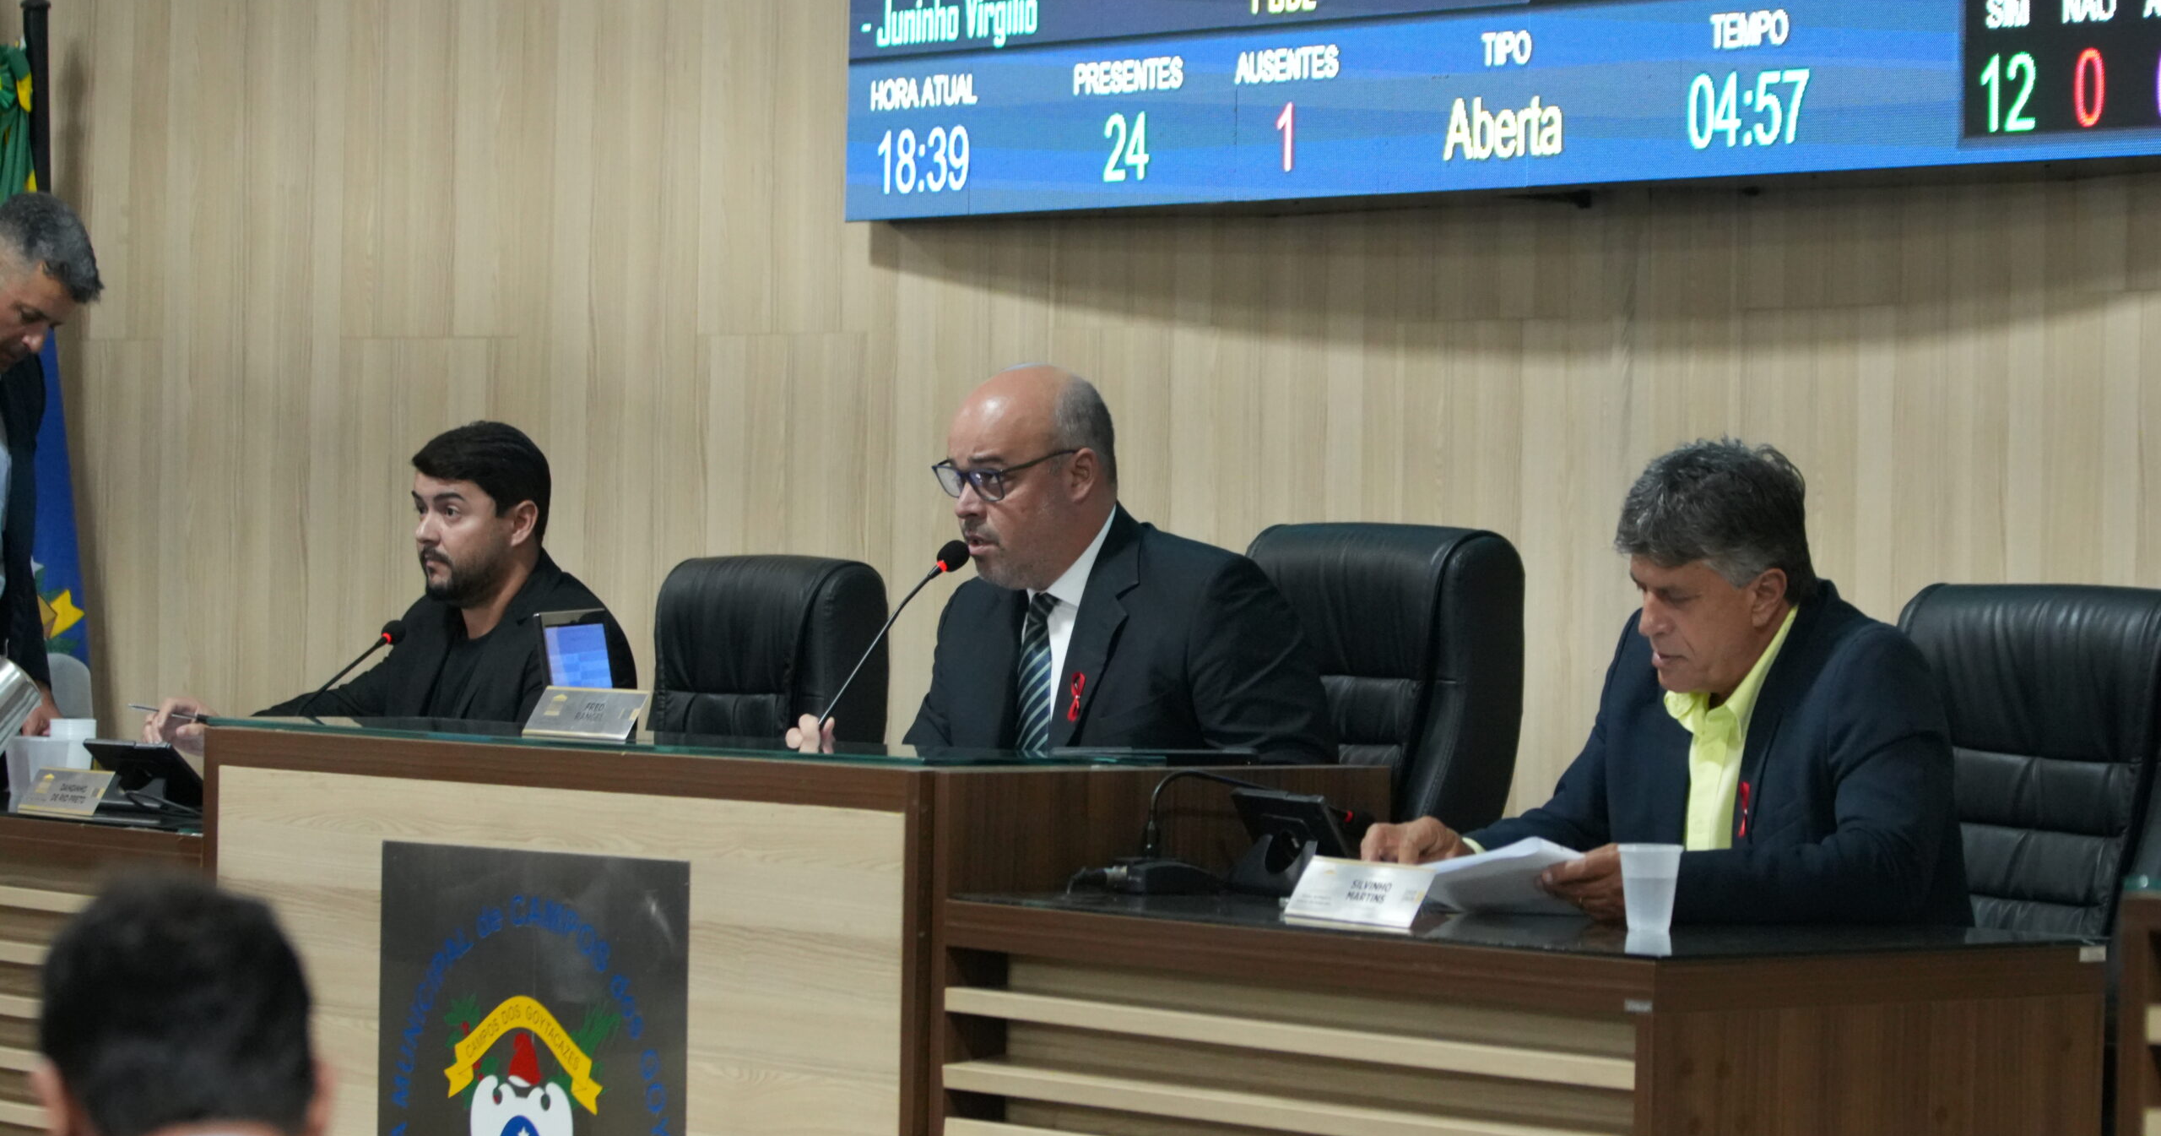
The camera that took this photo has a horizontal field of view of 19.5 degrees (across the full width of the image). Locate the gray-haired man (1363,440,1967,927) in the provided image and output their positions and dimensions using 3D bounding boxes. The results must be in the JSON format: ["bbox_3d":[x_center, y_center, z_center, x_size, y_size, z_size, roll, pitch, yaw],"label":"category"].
[{"bbox_3d":[0.633,0.488,7.084,0.800,1.270,0.640,1,1,-36],"label":"gray-haired man"}]

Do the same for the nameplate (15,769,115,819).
[{"bbox_3d":[-1.370,0.303,8.518,0.050,0.064,0.200,1,1,-40],"label":"nameplate"}]

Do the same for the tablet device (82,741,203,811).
[{"bbox_3d":[-1.283,0.286,8.733,0.110,0.105,0.210,1,1,-38],"label":"tablet device"}]

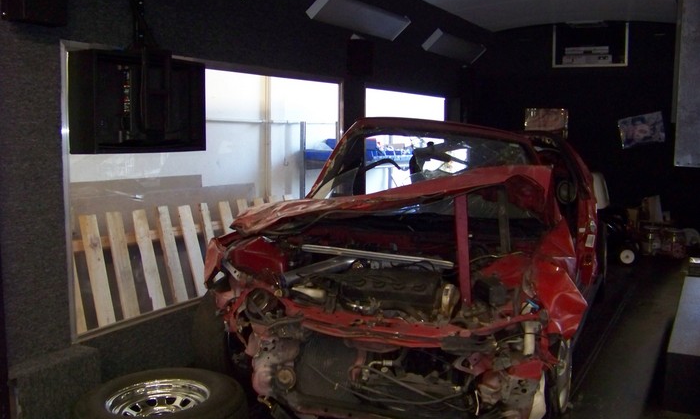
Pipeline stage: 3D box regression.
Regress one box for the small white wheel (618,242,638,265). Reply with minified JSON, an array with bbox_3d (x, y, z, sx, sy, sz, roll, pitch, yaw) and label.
[{"bbox_3d":[2.613,0.425,6.850,0.200,0.210,0.070,3,6,24],"label":"small white wheel"}]

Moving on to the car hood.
[{"bbox_3d":[0.208,-0.032,3.310,1.360,0.360,0.750,3,7,23],"label":"car hood"}]

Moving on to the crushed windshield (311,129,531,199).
[{"bbox_3d":[0.417,-0.225,3.966,1.300,0.430,0.520,3,7,23],"label":"crushed windshield"}]

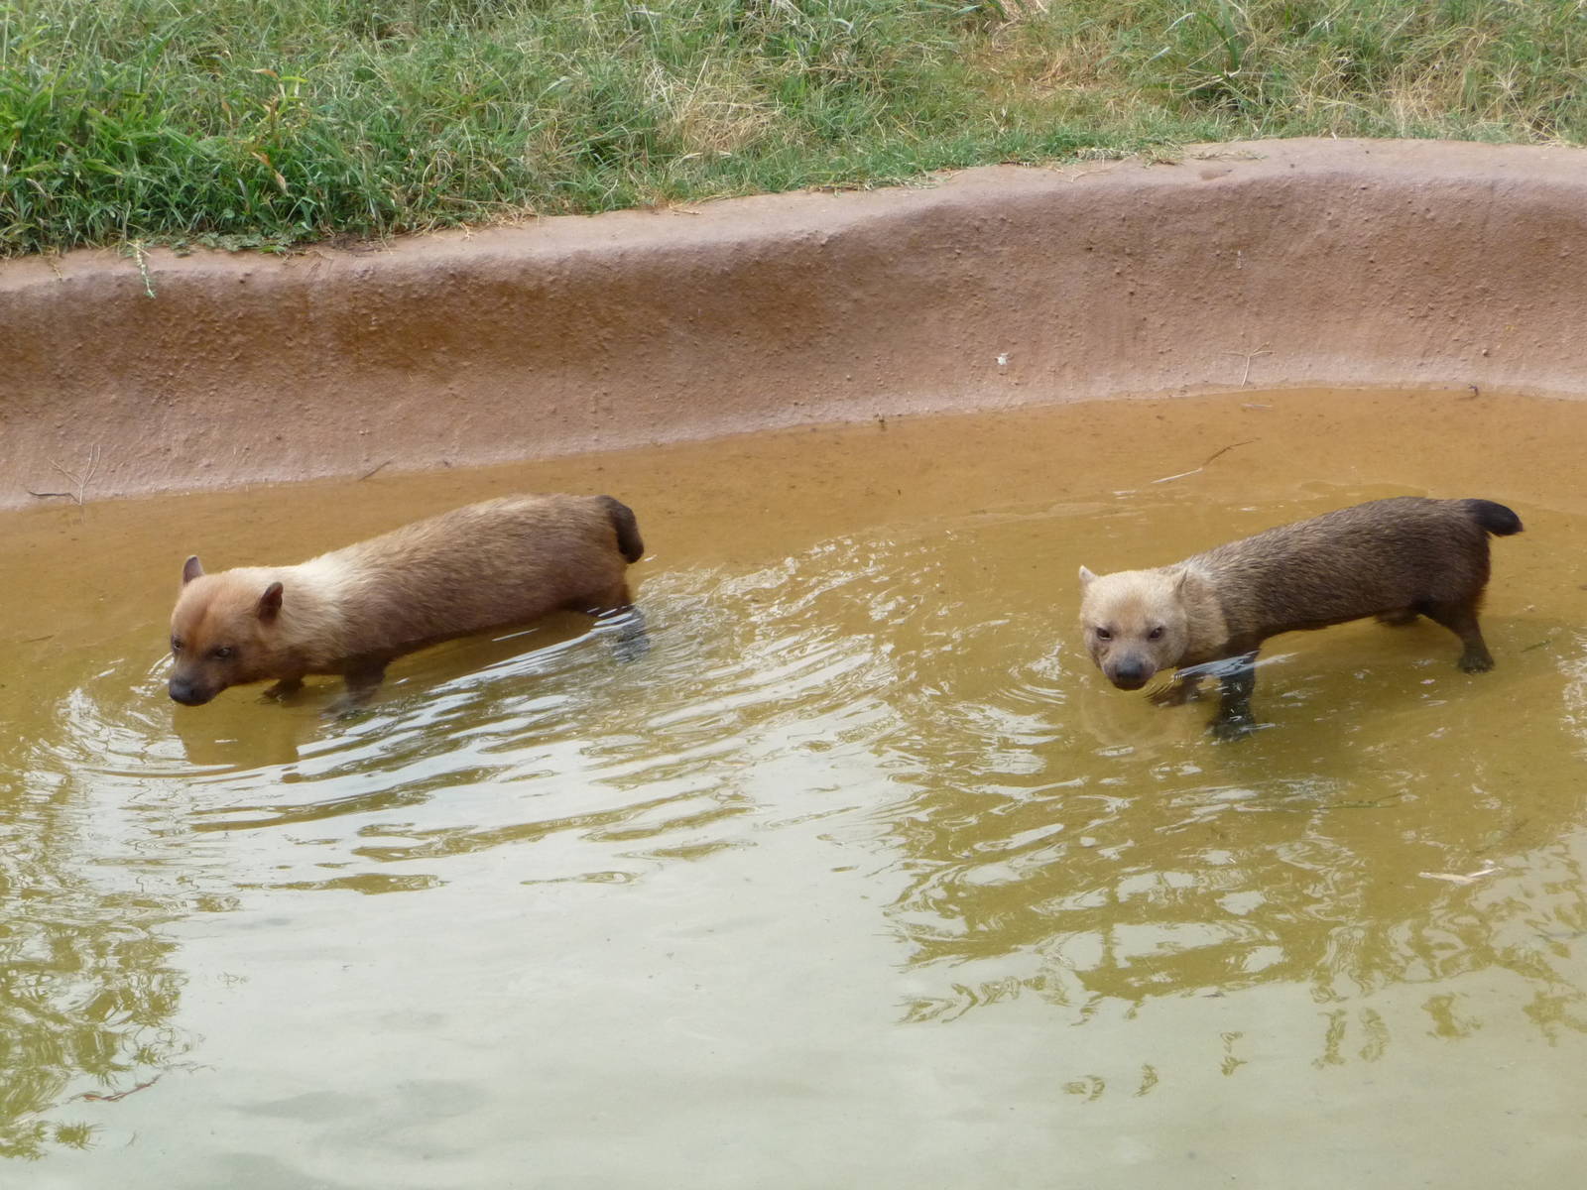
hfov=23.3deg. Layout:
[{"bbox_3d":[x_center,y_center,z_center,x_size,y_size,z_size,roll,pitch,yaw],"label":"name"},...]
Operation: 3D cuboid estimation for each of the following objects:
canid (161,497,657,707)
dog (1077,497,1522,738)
[{"bbox_3d":[-0.494,0.013,4.914,0.650,0.235,0.175,-13,25,-31],"label":"canid"},{"bbox_3d":[0.648,0.028,4.878,0.600,0.255,0.190,-11,24,-27],"label":"dog"}]

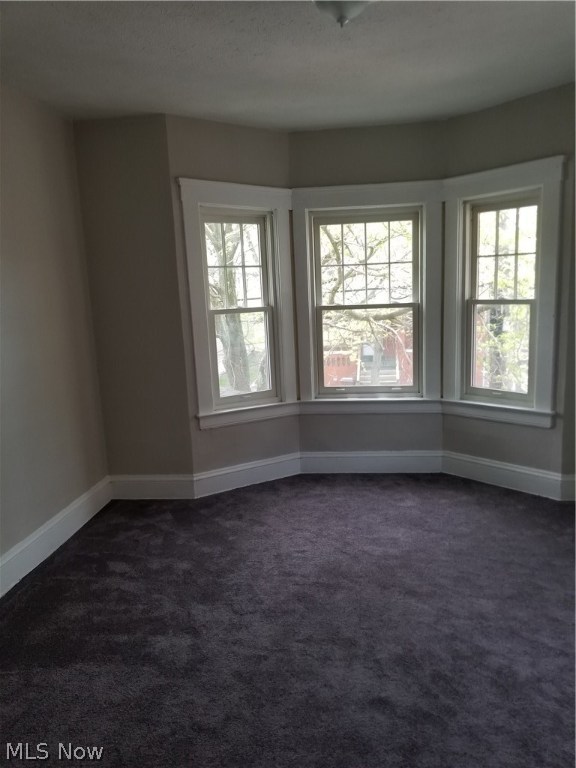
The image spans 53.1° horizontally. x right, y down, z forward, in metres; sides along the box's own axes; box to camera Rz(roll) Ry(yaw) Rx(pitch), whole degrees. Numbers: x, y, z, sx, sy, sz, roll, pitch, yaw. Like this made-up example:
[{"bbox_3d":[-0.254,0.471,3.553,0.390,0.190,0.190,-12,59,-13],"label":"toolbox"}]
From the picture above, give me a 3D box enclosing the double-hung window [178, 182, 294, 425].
[{"bbox_3d":[-0.307,-0.573,4.176,0.864,1.675,0.120,-8,11,-32],"label":"double-hung window"}]

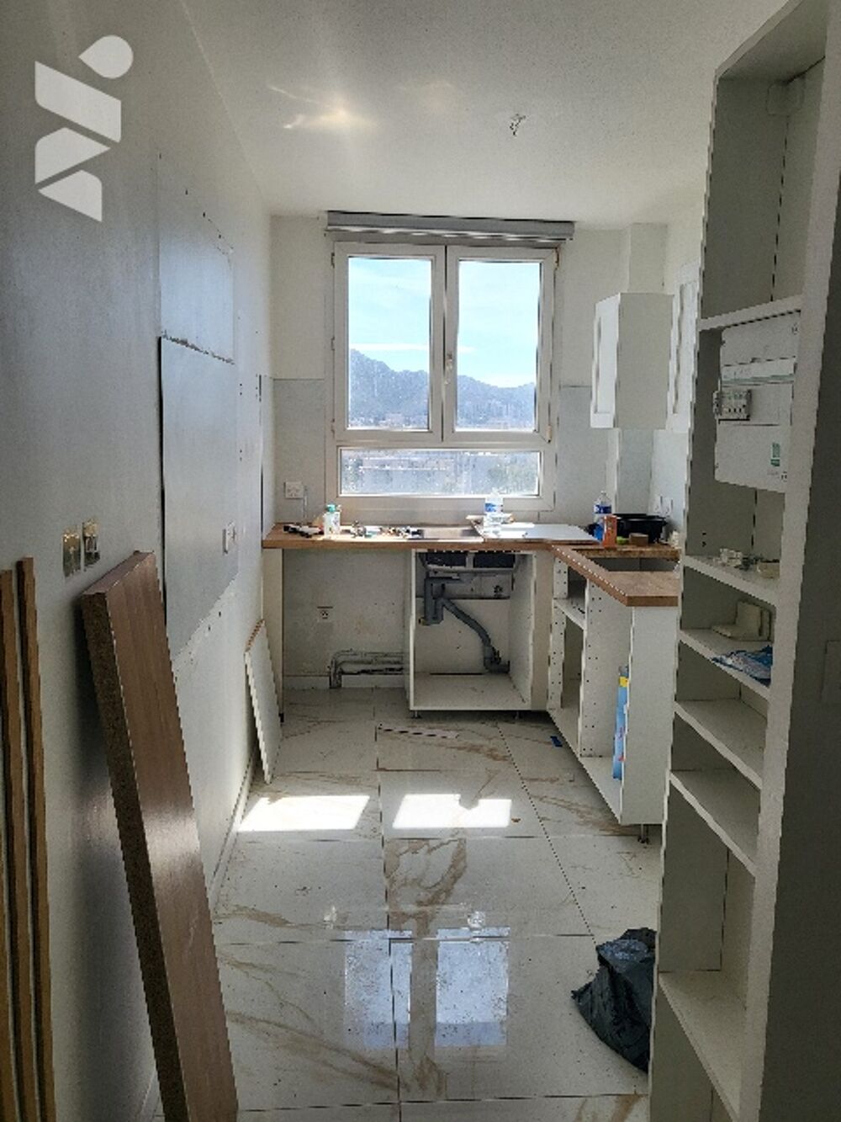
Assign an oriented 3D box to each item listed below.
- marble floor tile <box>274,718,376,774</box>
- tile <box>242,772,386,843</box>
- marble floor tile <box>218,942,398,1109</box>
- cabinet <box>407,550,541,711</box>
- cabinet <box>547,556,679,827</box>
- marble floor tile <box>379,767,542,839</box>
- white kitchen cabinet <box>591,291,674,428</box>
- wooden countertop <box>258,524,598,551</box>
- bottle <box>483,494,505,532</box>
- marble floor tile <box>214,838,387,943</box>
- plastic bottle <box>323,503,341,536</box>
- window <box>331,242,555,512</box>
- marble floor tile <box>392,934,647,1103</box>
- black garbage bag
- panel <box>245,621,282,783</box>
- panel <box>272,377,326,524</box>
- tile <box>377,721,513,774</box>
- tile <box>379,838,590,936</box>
[{"bbox_3d":[-0.475,0.864,3.916,0.559,0.012,0.608,0,9,-4],"label":"marble floor tile"},{"bbox_3d":[-0.421,0.958,3.309,0.535,0.010,0.598,0,9,-4],"label":"tile"},{"bbox_3d":[-0.348,1.143,2.117,0.557,0.012,0.599,0,9,-4],"label":"marble floor tile"},{"bbox_3d":[0.237,0.300,4.418,0.607,0.803,0.590,0,9,-4],"label":"cabinet"},{"bbox_3d":[0.954,0.442,3.493,0.580,0.775,1.165,0,9,-4],"label":"cabinet"},{"bbox_3d":[0.144,0.961,3.351,0.600,0.010,0.598,0,9,-4],"label":"marble floor tile"},{"bbox_3d":[1.102,-0.965,4.157,0.390,0.611,0.405,0,9,-4],"label":"white kitchen cabinet"},{"bbox_3d":[0.067,-0.124,4.354,1.670,0.038,0.675,0,9,-4],"label":"wooden countertop"},{"bbox_3d":[0.380,-0.255,4.304,0.083,0.240,0.083,0,9,-4],"label":"bottle"},{"bbox_3d":[-0.379,1.055,2.721,0.535,0.010,0.598,0,9,-4],"label":"marble floor tile"},{"bbox_3d":[-0.434,-0.194,4.096,0.080,0.161,0.065,0,9,-4],"label":"plastic bottle"},{"bbox_3d":[0.123,-0.976,4.583,1.235,1.404,0.080,0,9,-4],"label":"window"},{"bbox_3d":[0.231,1.154,2.174,0.600,0.010,0.598,0,9,-4],"label":"marble floor tile"},{"bbox_3d":[0.593,1.035,2.082,0.360,0.240,0.350,0,9,-4],"label":"black garbage bag"},{"bbox_3d":[-0.680,0.600,3.688,0.016,0.574,0.500,-8,10,-3],"label":"panel"},{"bbox_3d":[-0.652,-0.585,4.542,0.272,0.775,0.013,0,9,-4],"label":"panel"},{"bbox_3d":[0.104,0.867,3.956,0.602,0.012,0.608,0,9,-4],"label":"tile"},{"bbox_3d":[0.186,1.054,2.751,0.602,0.012,0.606,0,9,-4],"label":"tile"}]

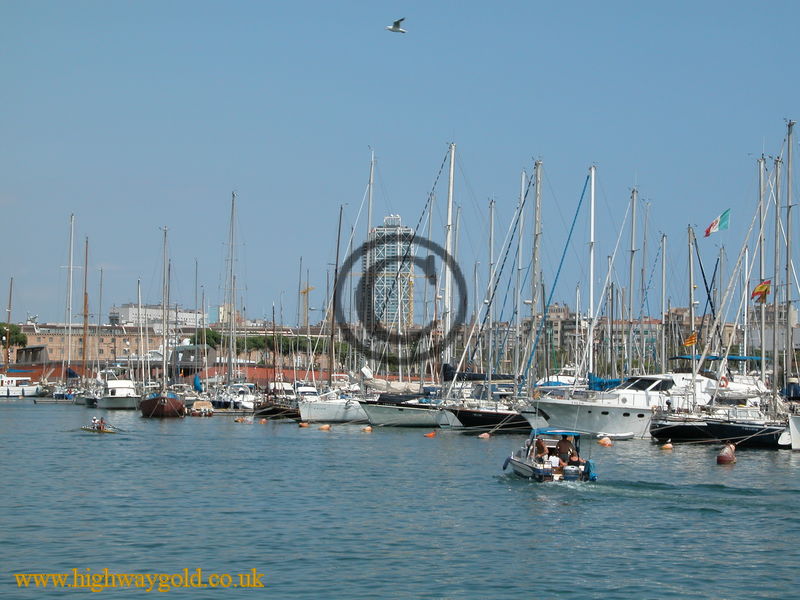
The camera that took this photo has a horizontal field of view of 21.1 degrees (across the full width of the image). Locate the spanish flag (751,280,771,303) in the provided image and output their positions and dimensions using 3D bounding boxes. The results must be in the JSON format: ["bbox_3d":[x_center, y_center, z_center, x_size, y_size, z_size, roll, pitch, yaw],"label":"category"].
[{"bbox_3d":[18.953,-0.447,113.000,1.000,1.000,0.200,1,-2,-9],"label":"spanish flag"}]

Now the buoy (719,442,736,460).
[{"bbox_3d":[14.244,6.665,93.624,0.820,0.950,0.820,0,-2,0],"label":"buoy"}]

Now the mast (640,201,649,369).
[{"bbox_3d":[19.963,-0.581,175.128,0.240,14.766,0.240,0,-2,0],"label":"mast"}]

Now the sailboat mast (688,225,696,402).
[{"bbox_3d":[15.923,1.062,117.000,0.220,10.200,0.220,0,-2,-12],"label":"sailboat mast"}]

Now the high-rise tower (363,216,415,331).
[{"bbox_3d":[-10.833,-2.315,1990.000,36.000,154.000,36.000,1,-2,-18],"label":"high-rise tower"}]

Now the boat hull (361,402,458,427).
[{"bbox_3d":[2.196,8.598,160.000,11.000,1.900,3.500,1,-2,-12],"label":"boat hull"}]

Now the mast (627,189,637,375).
[{"bbox_3d":[16.005,-0.598,148.112,0.250,14.072,0.250,0,-2,0],"label":"mast"}]

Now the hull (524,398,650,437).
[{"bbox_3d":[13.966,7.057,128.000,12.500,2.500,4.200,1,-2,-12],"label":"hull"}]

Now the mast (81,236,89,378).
[{"bbox_3d":[-39.233,1.299,268.120,0.300,18.226,0.300,0,-2,0],"label":"mast"}]

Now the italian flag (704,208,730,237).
[{"bbox_3d":[18.022,-4.399,122.000,1.450,1.400,0.250,1,-2,-9],"label":"italian flag"}]

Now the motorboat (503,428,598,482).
[{"bbox_3d":[5.490,5.781,80.547,2.050,2.000,5.100,1,-2,-26],"label":"motorboat"}]

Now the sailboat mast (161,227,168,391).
[{"bbox_3d":[-22.072,1.024,202.089,0.260,15.709,0.260,0,-2,0],"label":"sailboat mast"}]

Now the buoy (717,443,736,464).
[{"bbox_3d":[14.244,6.686,93.623,0.820,0.980,0.820,0,-2,0],"label":"buoy"}]

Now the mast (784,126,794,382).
[{"bbox_3d":[21.401,-1.894,118.000,0.250,16.000,0.250,1,-2,-12],"label":"mast"}]

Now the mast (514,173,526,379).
[{"bbox_3d":[8.598,-0.896,154.000,0.260,17.000,0.260,2,-2,-12],"label":"mast"}]

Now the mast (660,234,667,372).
[{"bbox_3d":[19.047,0.859,155.065,0.230,11.044,0.230,0,-2,0],"label":"mast"}]

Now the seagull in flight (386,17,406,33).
[{"bbox_3d":[-0.088,-6.922,54.000,0.570,0.420,1.150,0,-2,3],"label":"seagull in flight"}]

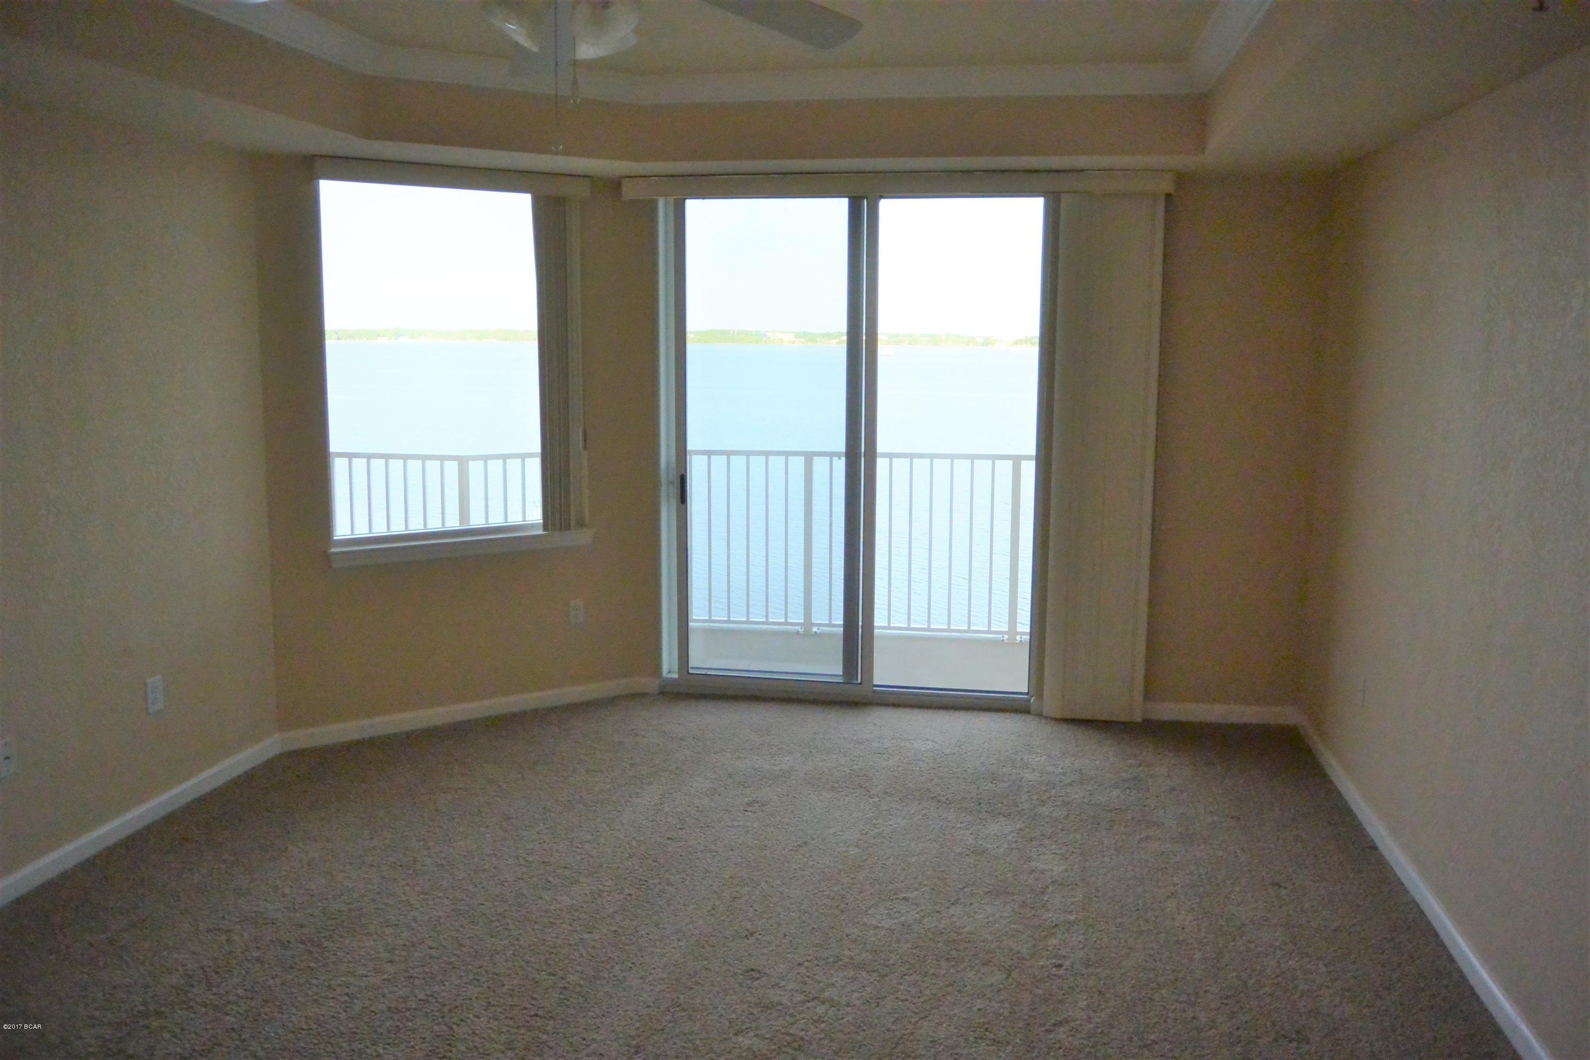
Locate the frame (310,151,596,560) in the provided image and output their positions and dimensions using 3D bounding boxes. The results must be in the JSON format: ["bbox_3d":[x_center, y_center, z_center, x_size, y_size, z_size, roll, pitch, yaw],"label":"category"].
[{"bbox_3d":[-1.462,-0.708,5.396,1.139,1.610,0.100,-5,10,-31],"label":"frame"}]

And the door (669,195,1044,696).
[{"bbox_3d":[0.281,-0.364,5.816,1.816,2.370,0.120,2,9,9],"label":"door"}]

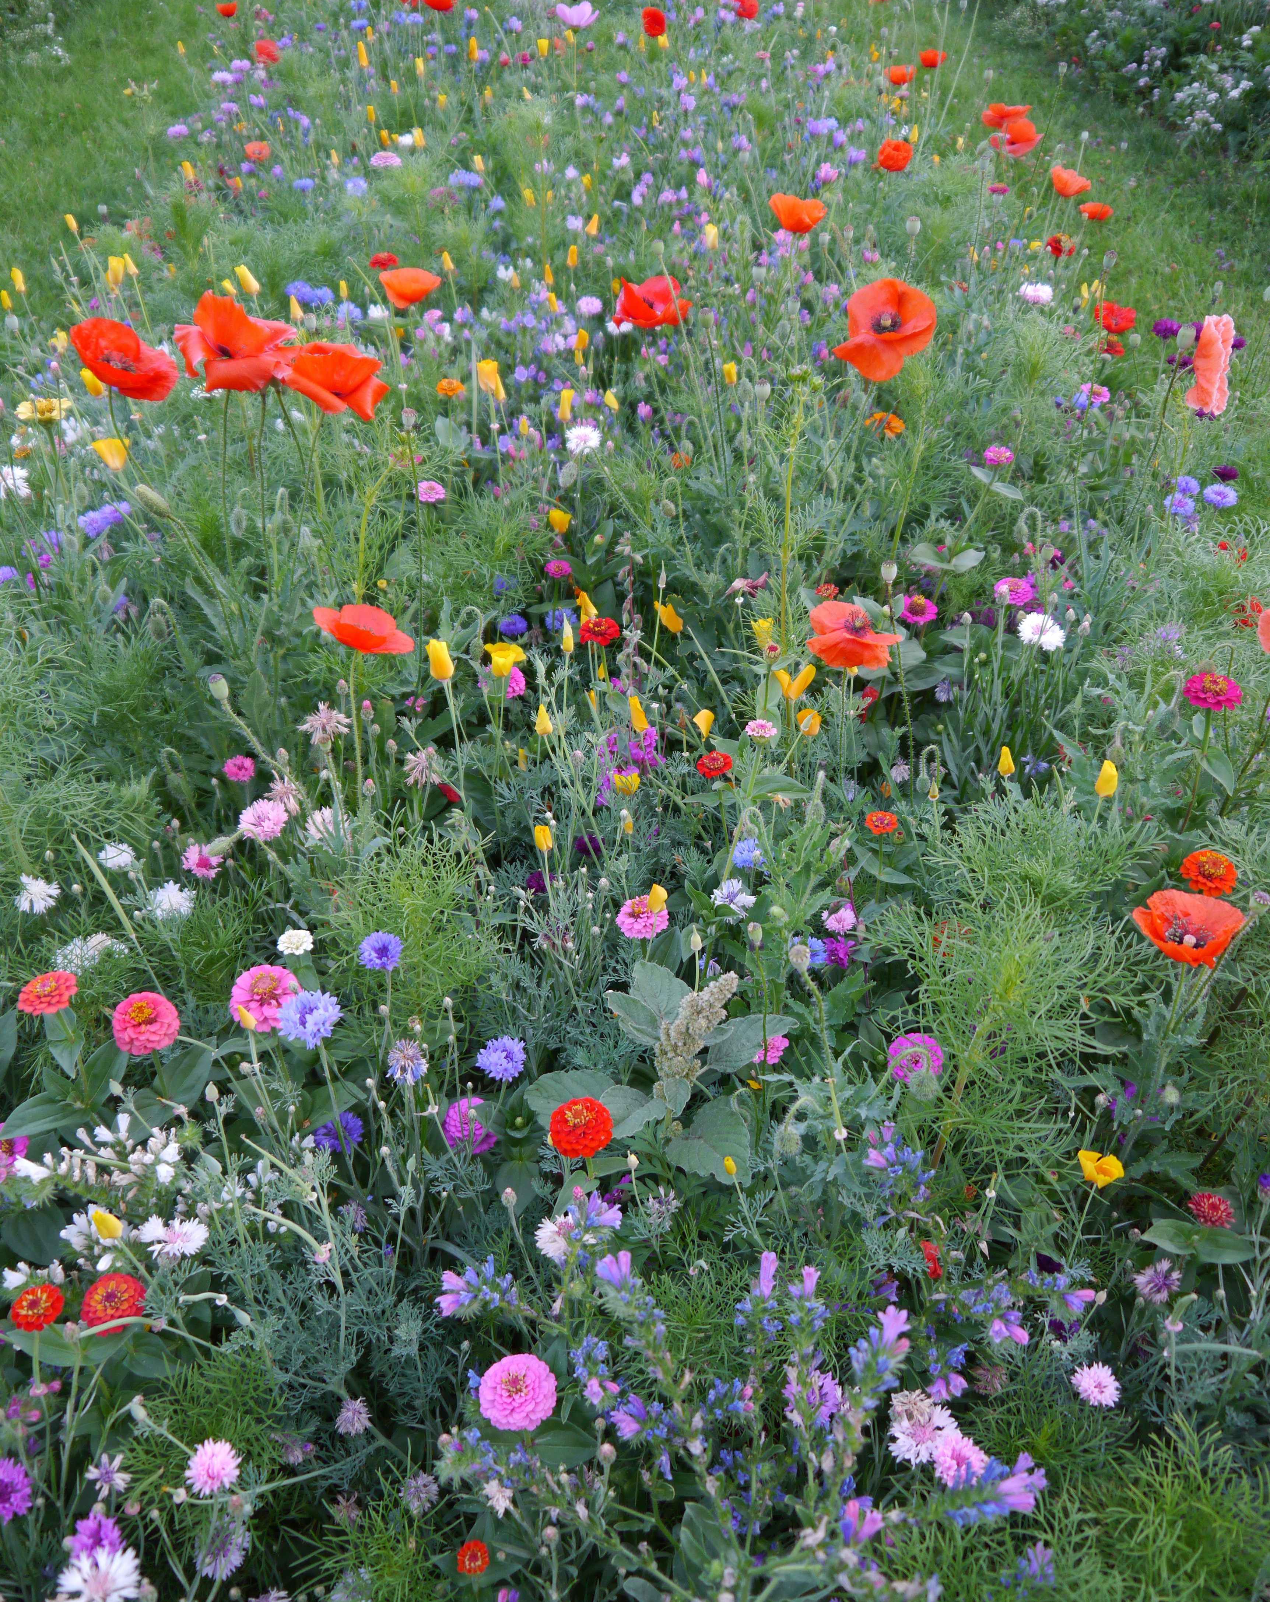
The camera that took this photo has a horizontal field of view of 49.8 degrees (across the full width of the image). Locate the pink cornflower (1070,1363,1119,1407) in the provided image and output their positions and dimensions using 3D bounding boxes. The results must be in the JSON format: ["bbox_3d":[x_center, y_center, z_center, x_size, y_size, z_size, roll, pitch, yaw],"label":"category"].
[{"bbox_3d":[0.400,0.507,1.190,0.043,0.032,0.043,0,45,0],"label":"pink cornflower"}]

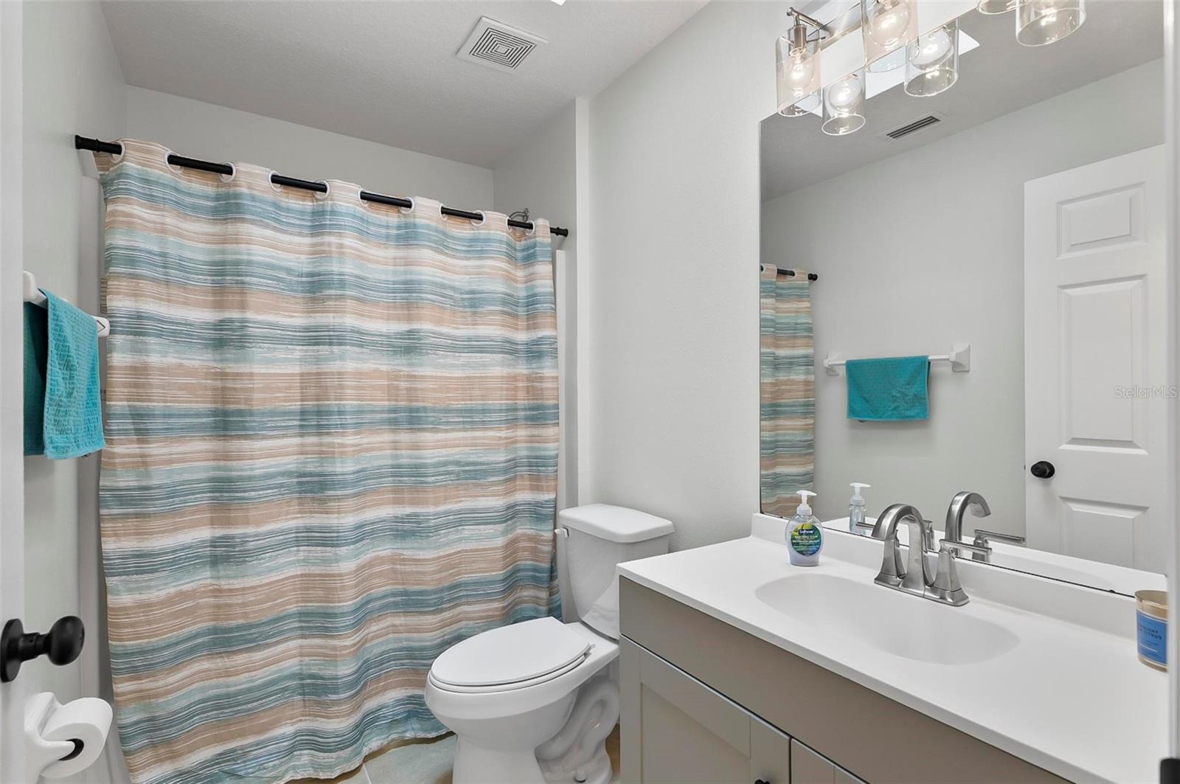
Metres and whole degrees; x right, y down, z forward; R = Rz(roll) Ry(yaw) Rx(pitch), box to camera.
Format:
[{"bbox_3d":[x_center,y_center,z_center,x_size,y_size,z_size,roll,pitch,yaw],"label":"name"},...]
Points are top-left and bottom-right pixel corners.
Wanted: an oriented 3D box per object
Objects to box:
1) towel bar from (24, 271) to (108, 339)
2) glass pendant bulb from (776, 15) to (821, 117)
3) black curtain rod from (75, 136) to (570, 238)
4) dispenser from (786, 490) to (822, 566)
[{"bbox_3d":[-1.048,-0.159,1.020,0.095,0.110,0.660,0,0,-33],"label":"towel bar"},{"bbox_3d":[0.504,-0.800,1.265,0.098,0.214,0.098,0,0,-33],"label":"glass pendant bulb"},{"bbox_3d":[-0.735,-0.671,1.812,1.520,0.040,0.040,0,0,-32],"label":"black curtain rod"},{"bbox_3d":[0.499,0.312,1.222,0.084,0.171,0.052,0,0,1],"label":"dispenser"}]

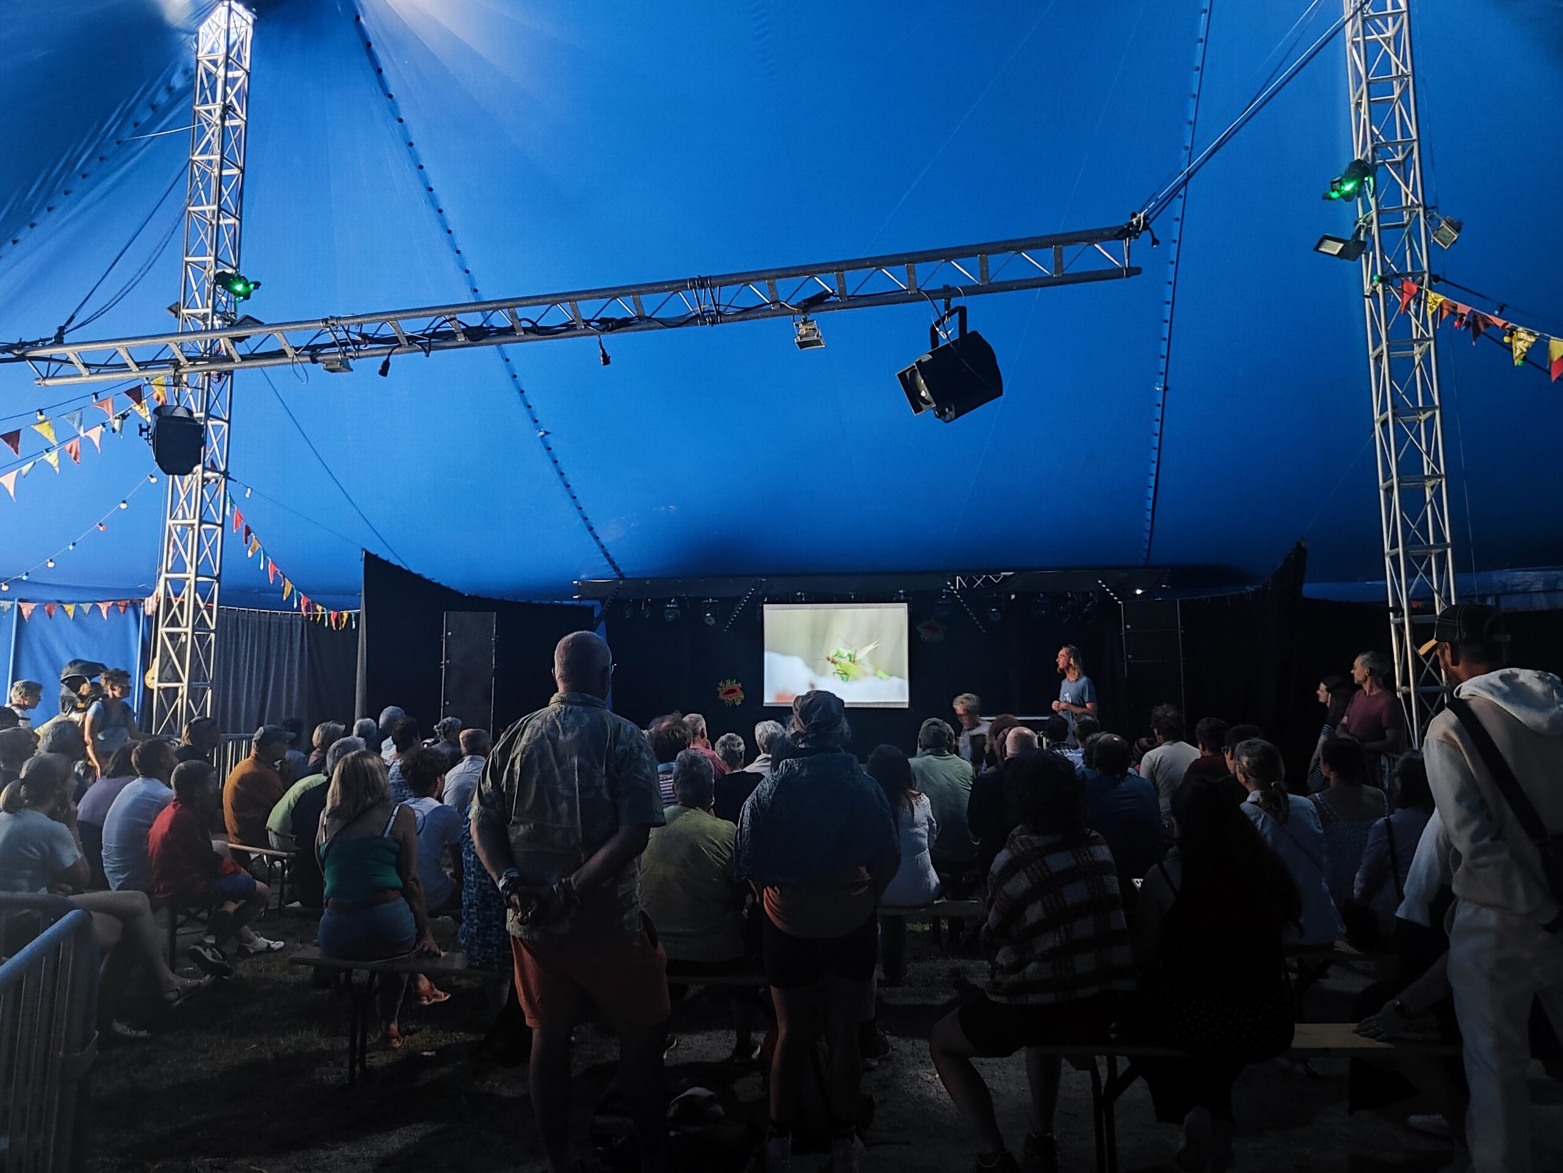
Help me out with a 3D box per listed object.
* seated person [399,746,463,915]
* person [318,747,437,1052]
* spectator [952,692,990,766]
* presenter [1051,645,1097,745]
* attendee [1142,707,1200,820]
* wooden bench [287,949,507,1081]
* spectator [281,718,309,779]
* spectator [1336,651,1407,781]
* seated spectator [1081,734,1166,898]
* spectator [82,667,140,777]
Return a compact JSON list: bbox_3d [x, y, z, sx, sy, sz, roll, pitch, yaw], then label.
[{"bbox_3d":[-1.673,1.470,5.360,0.470,1.285,0.780,-3,-7,24],"label":"seated person"},{"bbox_3d":[-1.623,1.341,4.361,0.470,1.314,0.720,-2,-7,13],"label":"person"},{"bbox_3d":[1.463,1.587,7.870,0.360,1.630,0.500,4,-8,-35],"label":"spectator"},{"bbox_3d":[2.743,1.442,9.699,0.400,1.790,0.480,3,-7,-23],"label":"presenter"},{"bbox_3d":[2.710,1.562,7.169,0.500,1.420,0.720,0,-7,-3],"label":"attendee"},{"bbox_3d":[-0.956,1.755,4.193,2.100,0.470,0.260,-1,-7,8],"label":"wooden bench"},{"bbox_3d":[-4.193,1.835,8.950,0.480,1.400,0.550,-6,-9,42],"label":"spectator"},{"bbox_3d":[3.920,1.319,6.895,0.380,1.780,0.520,0,-7,-2],"label":"spectator"},{"bbox_3d":[1.873,1.504,5.867,0.540,1.340,0.760,0,-7,-4],"label":"seated spectator"},{"bbox_3d":[-5.127,1.488,7.883,0.380,1.720,0.480,-1,-7,5],"label":"spectator"}]

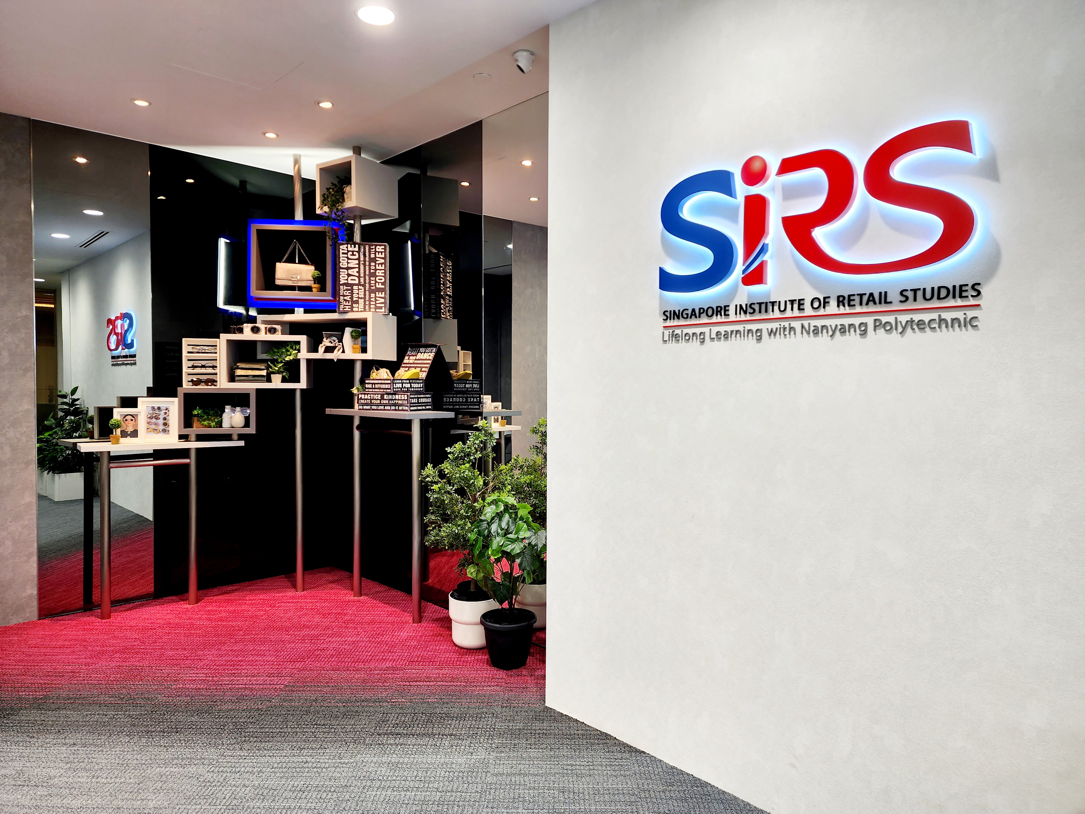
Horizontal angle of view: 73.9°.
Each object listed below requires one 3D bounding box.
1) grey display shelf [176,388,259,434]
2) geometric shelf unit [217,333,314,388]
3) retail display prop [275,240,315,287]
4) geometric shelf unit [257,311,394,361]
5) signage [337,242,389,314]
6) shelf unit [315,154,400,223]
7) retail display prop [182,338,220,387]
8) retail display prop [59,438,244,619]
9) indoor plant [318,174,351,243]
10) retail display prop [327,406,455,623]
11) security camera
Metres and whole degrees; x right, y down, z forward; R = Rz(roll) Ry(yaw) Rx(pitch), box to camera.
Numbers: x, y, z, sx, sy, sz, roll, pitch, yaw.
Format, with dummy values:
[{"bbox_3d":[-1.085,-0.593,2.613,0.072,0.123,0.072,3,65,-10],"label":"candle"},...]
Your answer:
[{"bbox_3d":[-2.039,0.020,4.537,0.431,0.276,0.341,0,1,-23],"label":"grey display shelf"},{"bbox_3d":[-1.790,-0.289,4.721,0.517,0.334,0.340,0,1,-10],"label":"geometric shelf unit"},{"bbox_3d":[-1.604,-0.933,4.686,0.236,0.302,0.080,0,1,-11],"label":"retail display prop"},{"bbox_3d":[-1.398,-0.445,4.691,0.826,0.283,0.319,1,1,16],"label":"geometric shelf unit"},{"bbox_3d":[-1.123,-0.797,4.527,0.304,0.432,0.135,0,1,-10],"label":"signage"},{"bbox_3d":[-1.175,-1.374,4.607,0.345,0.307,0.370,1,2,33],"label":"shelf unit"},{"bbox_3d":[-2.084,-0.264,4.417,0.200,0.293,0.142,0,1,-23],"label":"retail display prop"},{"bbox_3d":[-2.304,0.725,4.391,0.860,1.018,0.306,-1,2,-36],"label":"retail display prop"},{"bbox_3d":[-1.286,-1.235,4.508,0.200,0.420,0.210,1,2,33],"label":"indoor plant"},{"bbox_3d":[-0.945,0.630,4.390,0.324,1.220,0.915,-1,2,-44],"label":"retail display prop"},{"bbox_3d":[-0.090,-1.575,3.318,0.102,0.085,0.100,0,1,8],"label":"security camera"}]

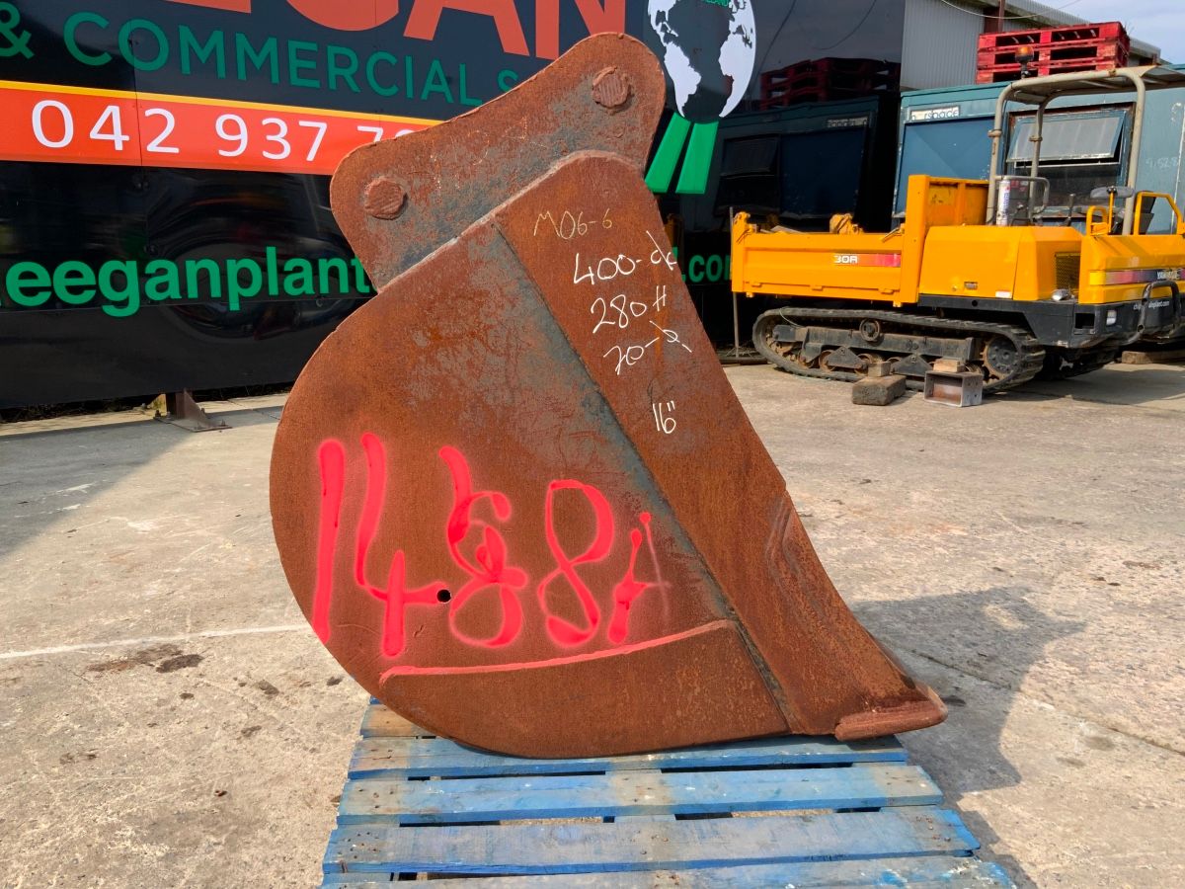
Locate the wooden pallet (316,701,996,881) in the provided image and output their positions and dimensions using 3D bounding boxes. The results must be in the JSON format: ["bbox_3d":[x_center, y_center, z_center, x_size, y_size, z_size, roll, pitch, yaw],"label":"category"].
[{"bbox_3d":[0.069,0.621,1.867,1.000,0.157,1.200,0,12,-5],"label":"wooden pallet"}]

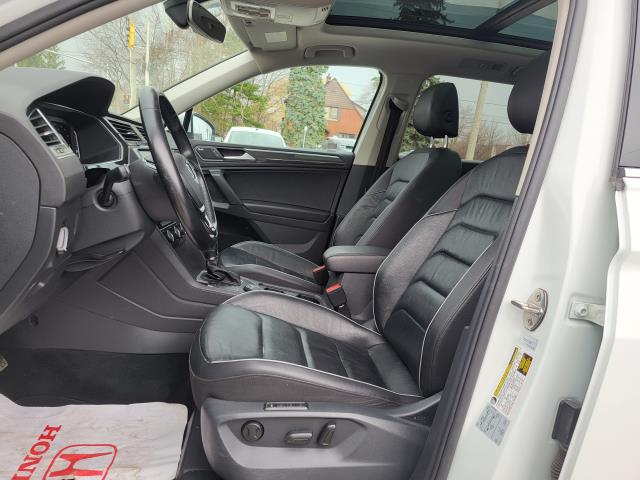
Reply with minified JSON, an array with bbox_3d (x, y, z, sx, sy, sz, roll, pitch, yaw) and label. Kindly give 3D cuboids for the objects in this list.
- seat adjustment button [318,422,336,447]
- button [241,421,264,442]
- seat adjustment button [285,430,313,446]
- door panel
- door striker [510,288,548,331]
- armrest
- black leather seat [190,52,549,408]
[{"bbox_3d":[0.016,0.405,1.001,0.032,0.050,0.027,20,9,-11],"label":"seat adjustment button"},{"bbox_3d":[-0.138,0.392,0.984,0.045,0.045,0.020,2,12,-8],"label":"button"},{"bbox_3d":[-0.044,0.411,0.995,0.057,0.027,0.027,2,12,-8],"label":"seat adjustment button"},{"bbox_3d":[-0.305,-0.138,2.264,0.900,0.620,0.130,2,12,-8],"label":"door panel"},{"bbox_3d":[0.378,0.125,0.866,0.050,0.078,0.040,12,11,-25],"label":"door striker"},{"bbox_3d":[0.169,0.063,1.626,0.310,0.066,0.150,2,12,-8],"label":"armrest"},{"bbox_3d":[0.178,-0.040,1.222,1.000,0.930,0.540,2,12,-8],"label":"black leather seat"}]

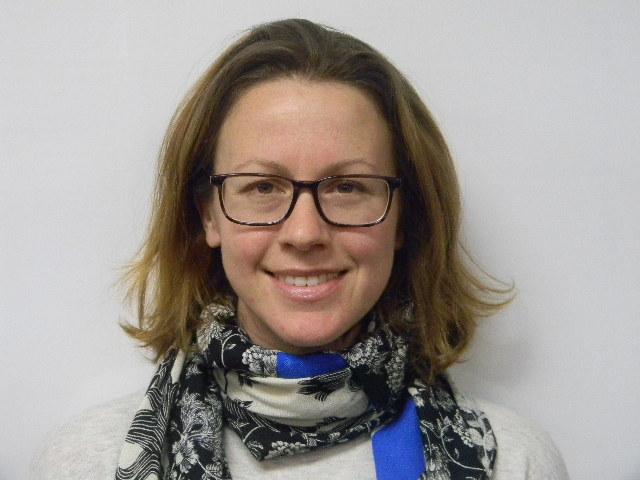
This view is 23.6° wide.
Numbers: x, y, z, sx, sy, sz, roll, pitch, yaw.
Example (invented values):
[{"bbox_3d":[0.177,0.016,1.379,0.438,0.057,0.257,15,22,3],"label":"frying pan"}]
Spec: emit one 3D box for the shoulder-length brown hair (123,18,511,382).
[{"bbox_3d":[-0.003,-0.031,1.210,0.300,0.285,0.210,0,0,0],"label":"shoulder-length brown hair"}]

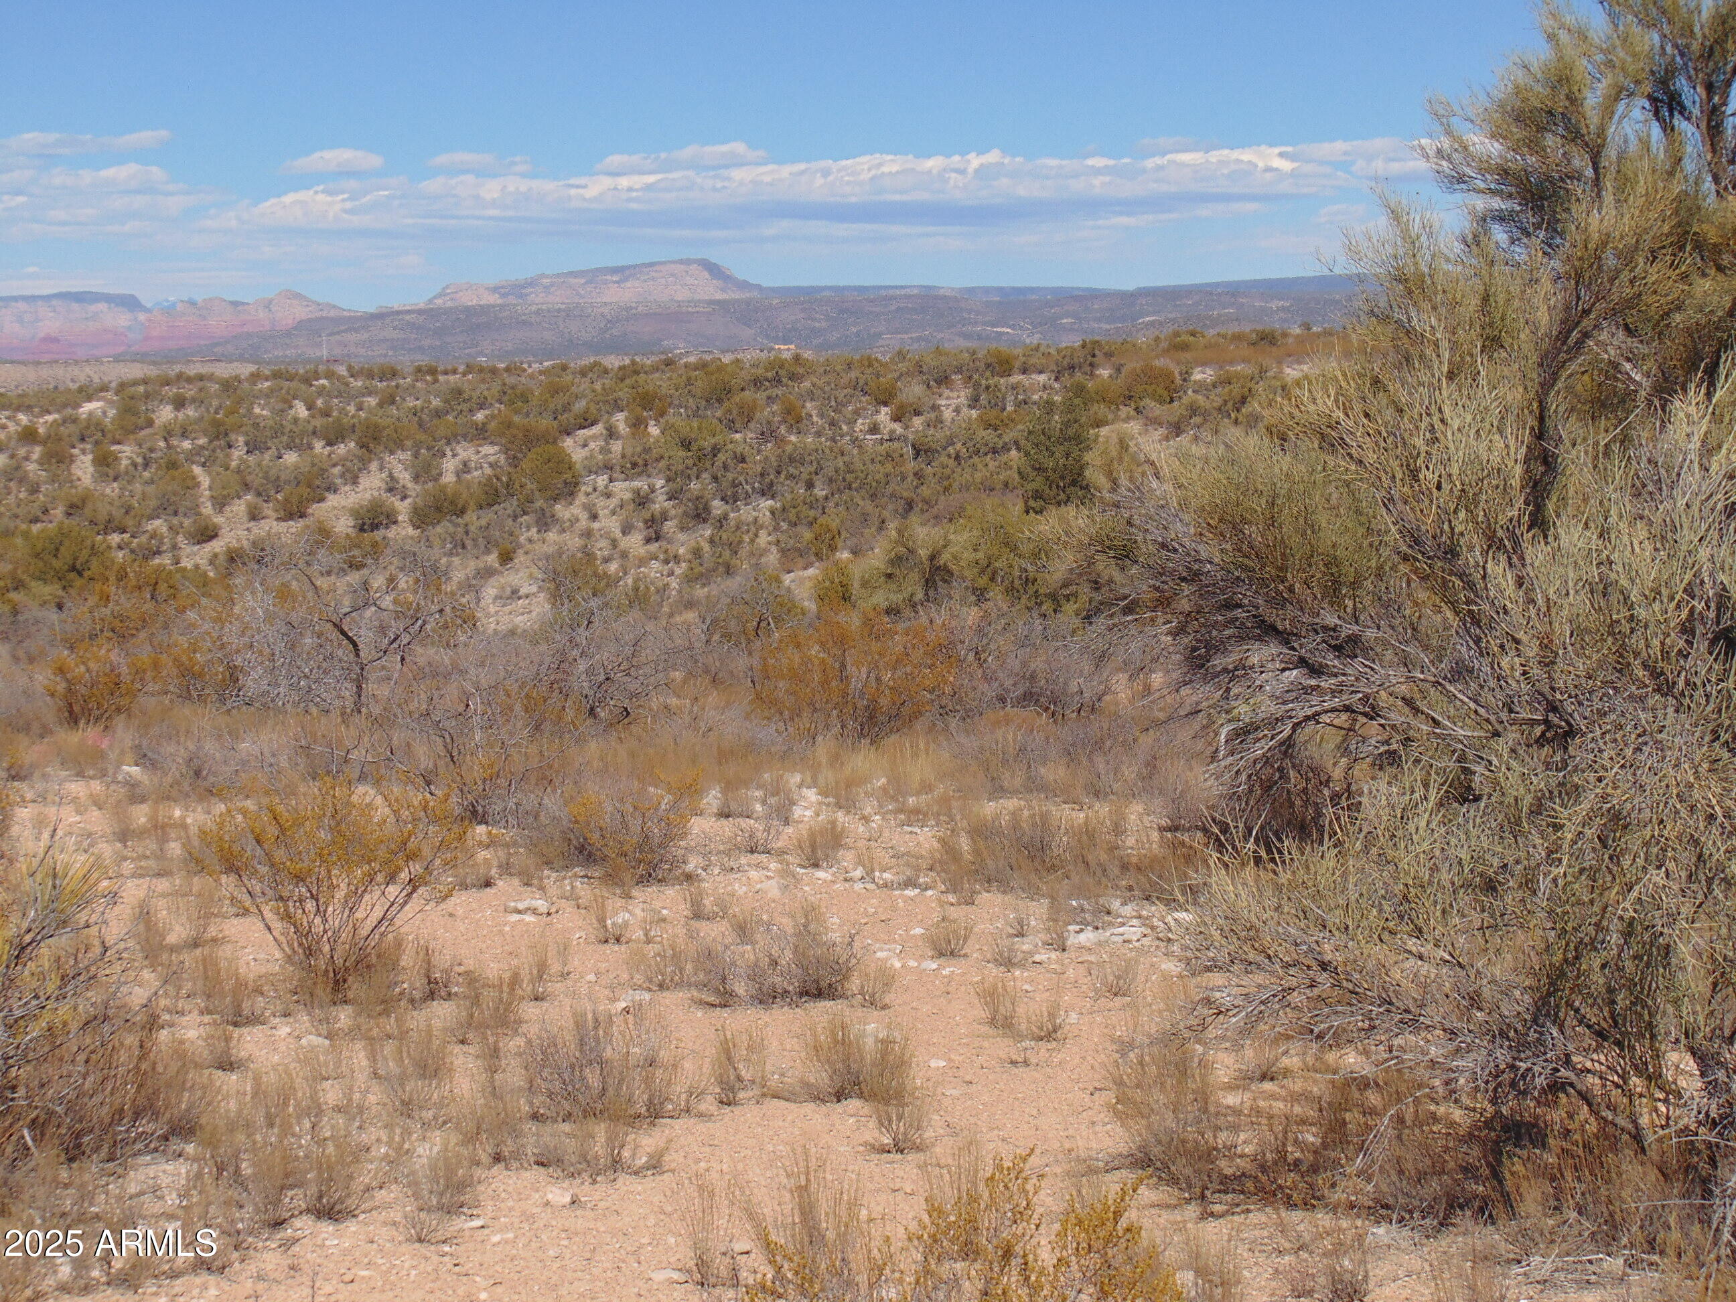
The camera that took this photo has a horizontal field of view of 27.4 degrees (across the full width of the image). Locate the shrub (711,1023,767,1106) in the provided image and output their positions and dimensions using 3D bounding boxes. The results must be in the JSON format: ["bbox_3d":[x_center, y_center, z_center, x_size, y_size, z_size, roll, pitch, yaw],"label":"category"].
[{"bbox_3d":[-0.416,1.336,11.500,0.180,0.255,0.153,0,5,0],"label":"shrub"}]

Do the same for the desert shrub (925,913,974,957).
[{"bbox_3d":[0.363,1.269,15.900,0.224,0.192,0.202,0,5,0],"label":"desert shrub"}]

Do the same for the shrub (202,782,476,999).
[{"bbox_3d":[-2.154,0.948,14.300,1.100,0.827,0.968,0,5,0],"label":"shrub"}]

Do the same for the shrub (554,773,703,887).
[{"bbox_3d":[-1.335,0.988,19.800,0.807,0.618,0.686,0,5,0],"label":"shrub"}]

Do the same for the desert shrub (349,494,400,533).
[{"bbox_3d":[-13.587,-3.770,98.000,1.381,1.056,1.243,0,5,0],"label":"desert shrub"}]

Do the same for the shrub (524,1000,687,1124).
[{"bbox_3d":[-0.828,1.293,11.200,0.508,0.346,0.406,0,5,0],"label":"shrub"}]

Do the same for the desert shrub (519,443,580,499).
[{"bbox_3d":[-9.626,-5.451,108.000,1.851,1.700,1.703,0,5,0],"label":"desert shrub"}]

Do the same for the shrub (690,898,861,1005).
[{"bbox_3d":[-0.363,1.183,13.900,0.678,0.377,0.508,0,5,0],"label":"shrub"}]

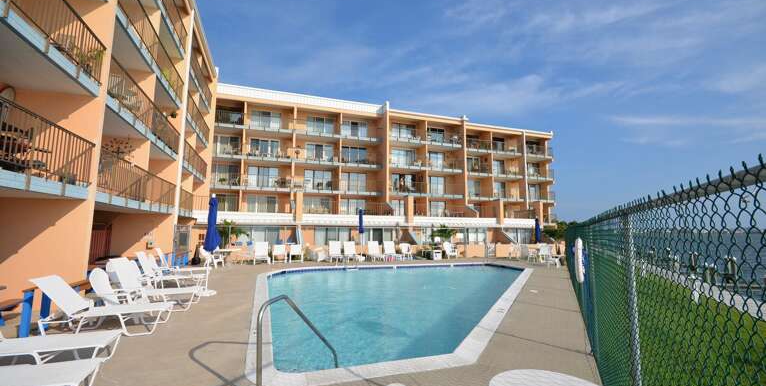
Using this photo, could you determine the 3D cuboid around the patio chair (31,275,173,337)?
[{"bbox_3d":[-4.535,1.834,5.290,1.830,0.930,0.620,2,-7,-17],"label":"patio chair"}]

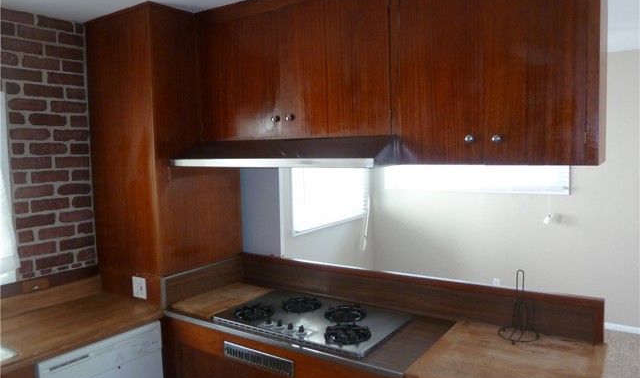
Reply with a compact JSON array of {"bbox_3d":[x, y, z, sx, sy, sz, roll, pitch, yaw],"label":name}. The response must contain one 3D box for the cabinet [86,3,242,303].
[{"bbox_3d":[-0.927,-0.197,2.828,0.591,1.575,0.629,1,5,33],"label":"cabinet"}]

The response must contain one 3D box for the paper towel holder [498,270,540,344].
[{"bbox_3d":[0.869,0.498,2.016,0.169,0.293,0.169,1,5,33],"label":"paper towel holder"}]

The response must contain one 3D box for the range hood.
[{"bbox_3d":[-0.154,-0.183,2.361,1.213,0.135,0.515,1,5,33],"label":"range hood"}]

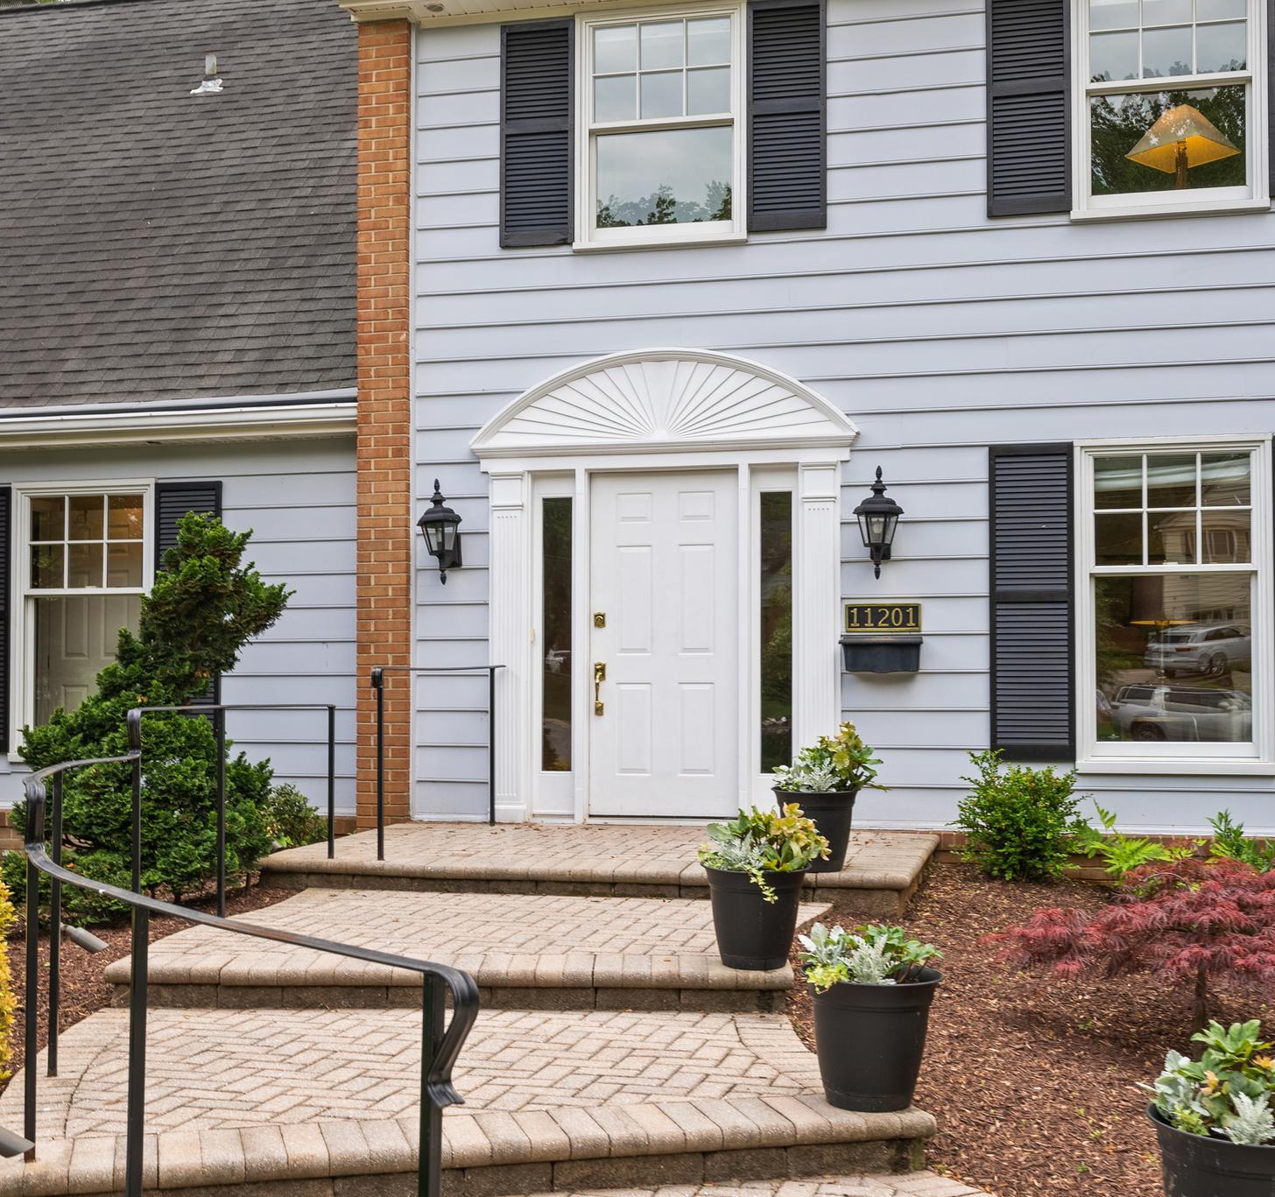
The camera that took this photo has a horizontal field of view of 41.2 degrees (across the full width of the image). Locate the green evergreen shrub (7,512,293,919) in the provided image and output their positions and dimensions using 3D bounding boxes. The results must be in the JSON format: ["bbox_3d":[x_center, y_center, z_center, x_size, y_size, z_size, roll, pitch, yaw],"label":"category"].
[{"bbox_3d":[-2.400,0.537,8.350,1.360,1.920,1.280,-1,-2,13],"label":"green evergreen shrub"}]

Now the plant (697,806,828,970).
[{"bbox_3d":[0.444,1.013,6.000,0.460,0.565,0.430,-1,-2,13],"label":"plant"}]

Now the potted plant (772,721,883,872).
[{"bbox_3d":[0.852,0.884,7.600,0.510,0.660,0.450,-1,-2,13],"label":"potted plant"}]

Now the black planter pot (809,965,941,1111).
[{"bbox_3d":[0.658,1.219,4.720,0.400,0.360,0.400,-1,-2,13],"label":"black planter pot"}]

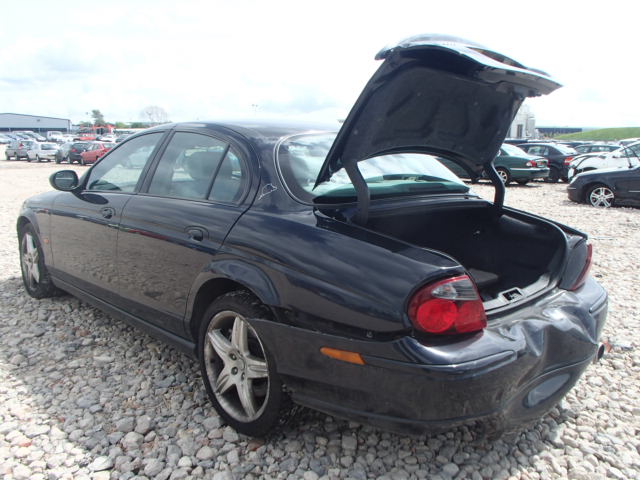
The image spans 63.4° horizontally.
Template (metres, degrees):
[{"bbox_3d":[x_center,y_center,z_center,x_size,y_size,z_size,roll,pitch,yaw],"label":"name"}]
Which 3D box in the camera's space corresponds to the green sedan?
[{"bbox_3d":[5.719,-2.757,18.779,4.670,1.390,1.790,9,14,41],"label":"green sedan"}]

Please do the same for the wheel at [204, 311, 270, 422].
[{"bbox_3d":[-0.303,0.535,2.292,0.200,0.480,0.480,-9,14,-43],"label":"wheel"}]

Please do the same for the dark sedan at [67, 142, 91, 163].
[{"bbox_3d":[-17.896,-6.295,37.659,1.740,1.450,4.250,-8,13,-40],"label":"dark sedan"}]

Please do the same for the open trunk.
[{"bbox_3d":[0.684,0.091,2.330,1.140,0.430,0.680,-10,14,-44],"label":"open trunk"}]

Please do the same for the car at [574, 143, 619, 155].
[{"bbox_3d":[15.277,-4.487,28.500,1.750,1.430,4.450,-10,14,-44],"label":"car"}]

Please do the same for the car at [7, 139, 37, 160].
[{"bbox_3d":[-21.795,-6.636,38.300,1.700,1.460,4.200,-9,14,-42],"label":"car"}]

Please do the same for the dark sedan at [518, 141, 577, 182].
[{"bbox_3d":[8.350,-3.165,20.900,4.400,1.420,1.750,10,14,43],"label":"dark sedan"}]

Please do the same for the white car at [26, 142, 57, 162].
[{"bbox_3d":[-20.631,-6.504,38.610,1.680,1.440,3.900,-8,13,-40],"label":"white car"}]

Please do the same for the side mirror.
[{"bbox_3d":[-1.625,-0.379,3.289,0.190,0.140,0.115,-10,14,-44],"label":"side mirror"}]

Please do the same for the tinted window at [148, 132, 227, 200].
[{"bbox_3d":[-0.687,-0.390,2.687,0.620,0.360,0.060,10,-11,45],"label":"tinted window"}]

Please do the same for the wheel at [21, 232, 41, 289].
[{"bbox_3d":[-2.358,0.171,4.351,0.190,0.480,0.480,-10,14,-44],"label":"wheel"}]

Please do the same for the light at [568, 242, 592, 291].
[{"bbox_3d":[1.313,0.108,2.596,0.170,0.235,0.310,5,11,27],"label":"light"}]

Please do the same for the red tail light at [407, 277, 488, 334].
[{"bbox_3d":[0.425,0.219,1.728,0.350,0.230,0.160,-6,12,-34],"label":"red tail light"}]

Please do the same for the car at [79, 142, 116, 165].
[{"bbox_3d":[-13.673,-5.450,33.000,1.680,1.400,4.150,-9,14,-42],"label":"car"}]

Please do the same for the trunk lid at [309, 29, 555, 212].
[{"bbox_3d":[0.595,-0.493,2.322,1.250,0.710,0.260,-9,47,-44],"label":"trunk lid"}]

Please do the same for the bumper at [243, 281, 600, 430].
[{"bbox_3d":[0.682,0.406,2.393,1.800,0.520,0.860,-9,14,-43],"label":"bumper"}]

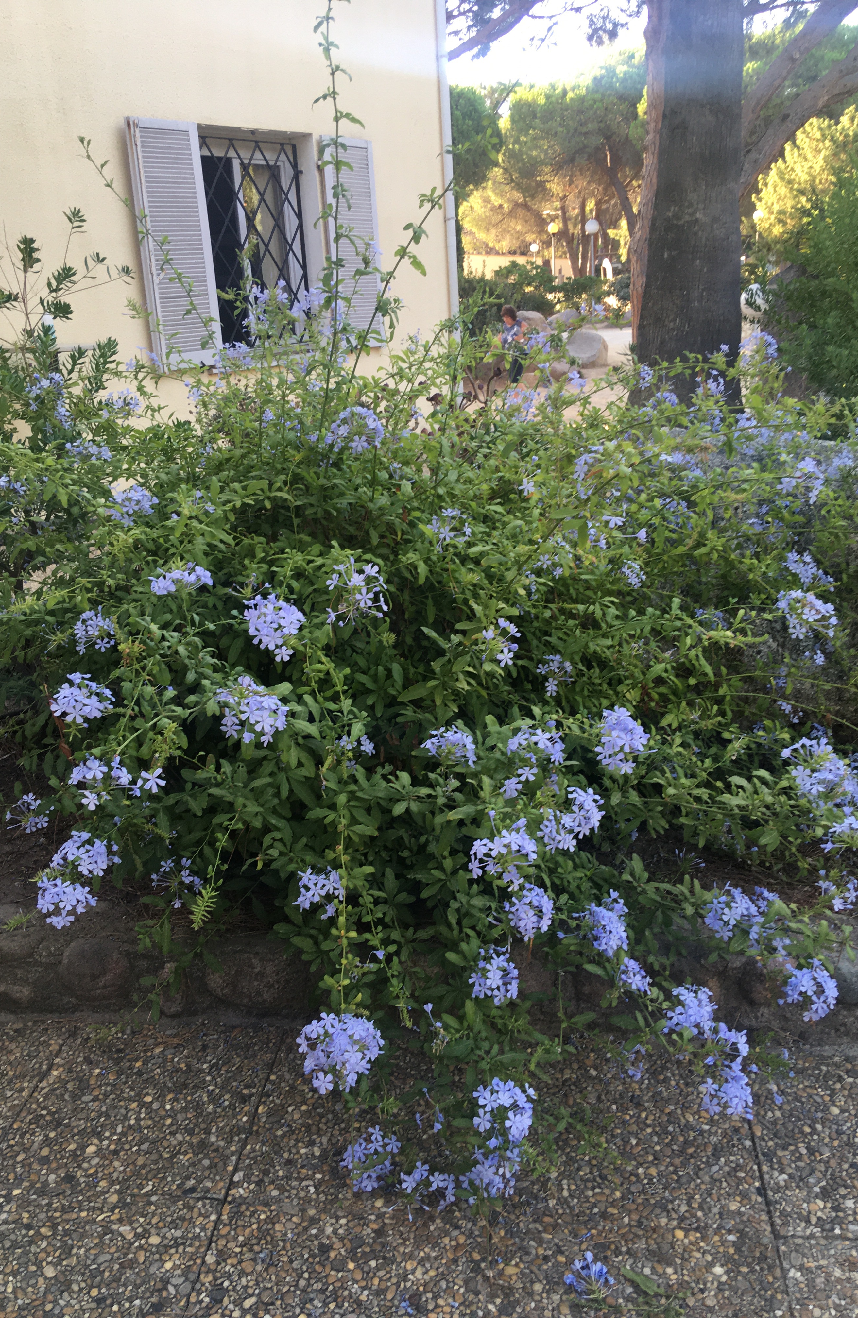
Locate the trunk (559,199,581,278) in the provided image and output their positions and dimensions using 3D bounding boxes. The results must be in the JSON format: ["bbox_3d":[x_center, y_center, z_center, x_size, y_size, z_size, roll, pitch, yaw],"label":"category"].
[{"bbox_3d":[5.111,-15.126,40.000,0.720,2.900,0.550,-1,19,8],"label":"trunk"}]

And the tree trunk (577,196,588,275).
[{"bbox_3d":[5.298,-14.370,38.000,0.300,3.119,0.300,0,19,7],"label":"tree trunk"}]

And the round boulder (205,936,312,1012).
[{"bbox_3d":[-0.386,0.705,2.632,0.250,0.170,0.190,-1,19,7],"label":"round boulder"}]

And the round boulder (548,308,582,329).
[{"bbox_3d":[3.835,-9.573,31.152,0.960,0.620,0.800,-3,19,0],"label":"round boulder"}]

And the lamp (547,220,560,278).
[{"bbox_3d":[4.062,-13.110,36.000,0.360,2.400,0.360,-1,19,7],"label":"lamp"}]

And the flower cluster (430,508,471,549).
[{"bbox_3d":[0.042,-0.260,2.200,0.080,0.077,0.075,-3,19,1],"label":"flower cluster"}]

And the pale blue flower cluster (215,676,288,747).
[{"bbox_3d":[-0.276,0.082,1.720,0.112,0.104,0.100,-7,19,-9],"label":"pale blue flower cluster"}]

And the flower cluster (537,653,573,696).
[{"bbox_3d":[0.264,0.033,2.300,0.075,0.090,0.085,-3,19,0],"label":"flower cluster"}]

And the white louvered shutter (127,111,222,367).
[{"bbox_3d":[-1.460,-2.382,6.386,0.090,1.319,0.443,11,24,34],"label":"white louvered shutter"}]

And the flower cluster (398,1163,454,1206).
[{"bbox_3d":[-0.003,0.871,1.830,0.094,0.072,0.075,-3,20,0],"label":"flower cluster"}]

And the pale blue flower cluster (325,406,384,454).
[{"bbox_3d":[-0.142,-0.436,2.100,0.114,0.090,0.100,0,19,7],"label":"pale blue flower cluster"}]

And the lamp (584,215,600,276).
[{"bbox_3d":[4.697,-11.052,31.721,0.430,3.079,0.430,-3,19,0],"label":"lamp"}]

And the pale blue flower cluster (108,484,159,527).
[{"bbox_3d":[-0.594,-0.310,2.220,0.101,0.083,0.085,-3,20,0],"label":"pale blue flower cluster"}]

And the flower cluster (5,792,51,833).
[{"bbox_3d":[-0.853,0.328,2.350,0.099,0.088,0.085,-3,20,0],"label":"flower cluster"}]

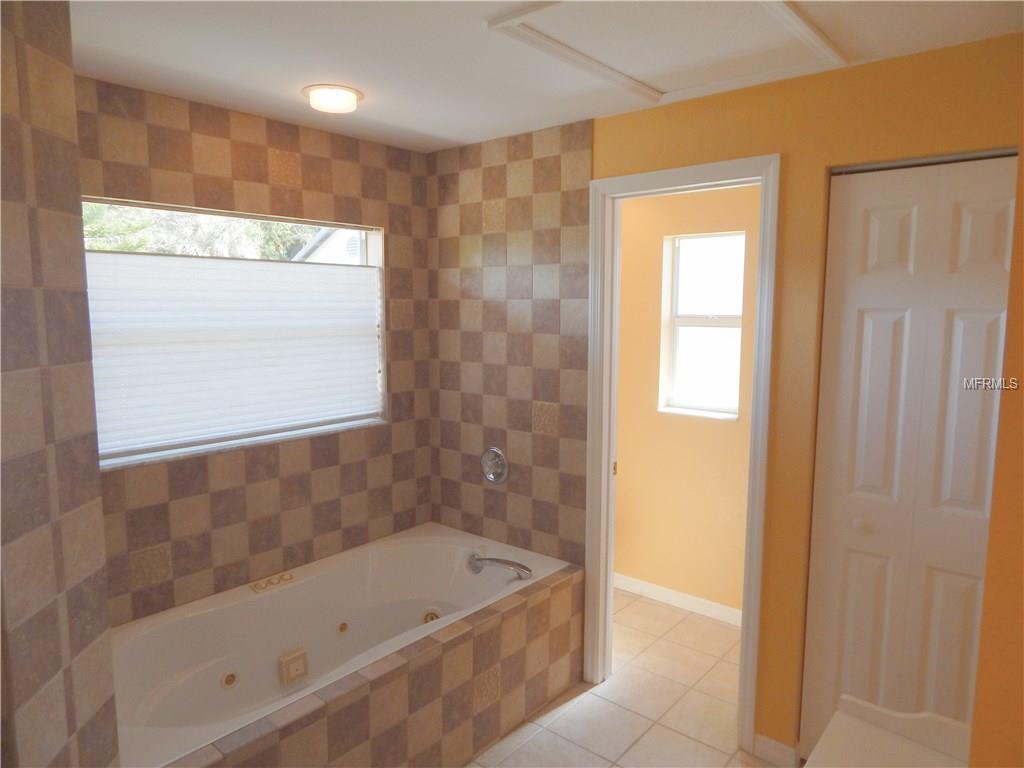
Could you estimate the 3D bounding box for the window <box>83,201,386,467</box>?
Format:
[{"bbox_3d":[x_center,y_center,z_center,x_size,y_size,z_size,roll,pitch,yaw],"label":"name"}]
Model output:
[{"bbox_3d":[-1.053,-0.219,2.657,0.110,0.918,1.280,6,9,40],"label":"window"}]

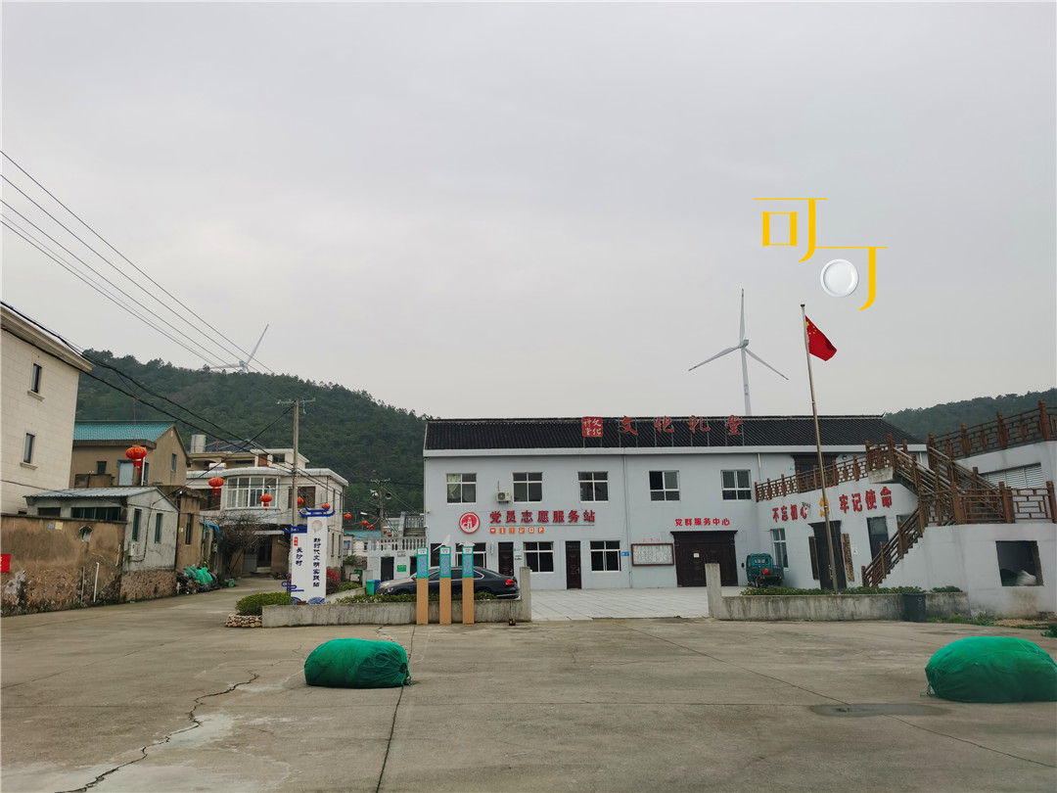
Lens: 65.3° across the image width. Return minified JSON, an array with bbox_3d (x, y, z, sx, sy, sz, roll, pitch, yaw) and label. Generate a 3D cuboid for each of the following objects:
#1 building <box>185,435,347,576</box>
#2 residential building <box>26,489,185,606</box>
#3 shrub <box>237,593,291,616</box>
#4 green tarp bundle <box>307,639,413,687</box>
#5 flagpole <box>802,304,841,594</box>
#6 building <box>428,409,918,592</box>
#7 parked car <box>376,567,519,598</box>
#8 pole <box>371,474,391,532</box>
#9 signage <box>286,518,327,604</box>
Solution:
[{"bbox_3d":[-17.970,8.205,57.457,9.559,9.200,8.000,0,-12,-5],"label":"building"},{"bbox_3d":[-17.317,6.120,33.972,4.000,4.500,6.900,0,-12,-7],"label":"residential building"},{"bbox_3d":[-7.784,6.102,24.146,1.550,0.660,1.150,0,-12,-5],"label":"shrub"},{"bbox_3d":[-2.390,3.712,11.567,1.360,0.640,0.850,-3,-12,8],"label":"green tarp bundle"},{"bbox_3d":[8.665,1.385,23.698,0.700,8.430,0.200,0,-12,-5],"label":"flagpole"},{"bbox_3d":[7.500,6.240,49.419,27.027,10.000,11.000,0,-12,-5],"label":"building"},{"bbox_3d":[-2.812,6.710,28.854,4.870,1.480,1.830,0,-12,-5],"label":"parked car"},{"bbox_3d":[-11.209,10.055,63.843,1.600,8.100,0.500,0,-12,-6],"label":"pole"},{"bbox_3d":[-6.597,4.829,24.583,1.220,2.720,0.300,0,-12,-5],"label":"signage"}]

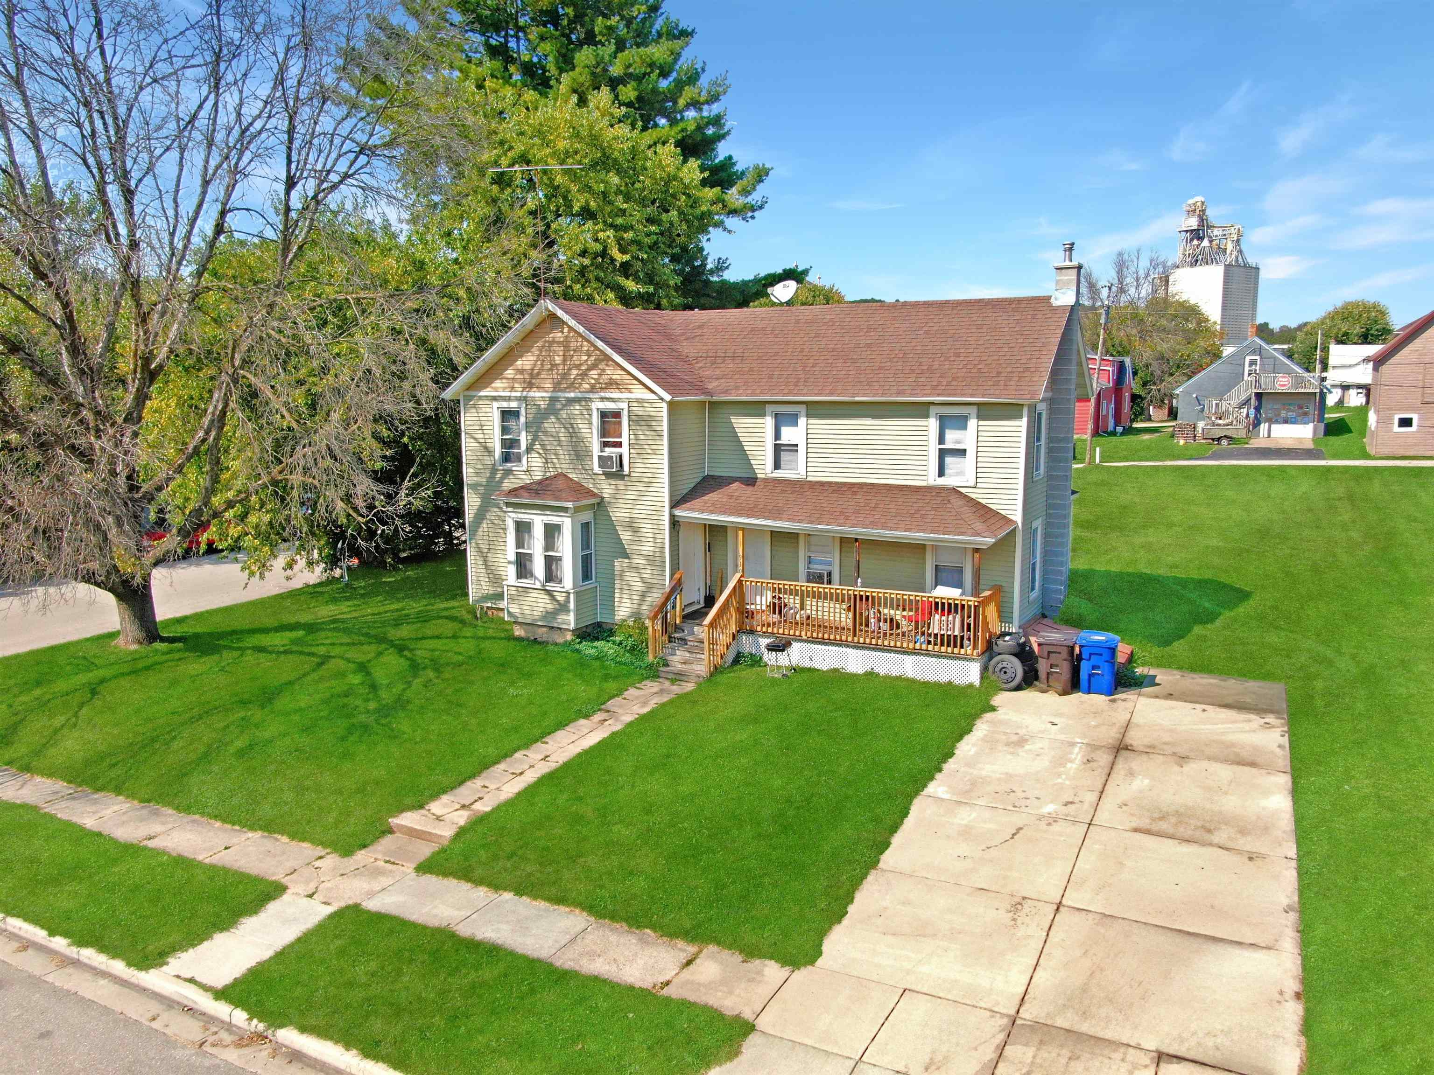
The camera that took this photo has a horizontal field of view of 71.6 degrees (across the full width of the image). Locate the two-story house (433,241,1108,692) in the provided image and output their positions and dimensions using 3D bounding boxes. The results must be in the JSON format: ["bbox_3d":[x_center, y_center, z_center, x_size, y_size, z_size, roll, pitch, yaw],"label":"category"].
[{"bbox_3d":[1.400,-2.297,23.521,13.051,8.451,9.948,5,10,28],"label":"two-story house"}]

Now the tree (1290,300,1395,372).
[{"bbox_3d":[78.662,-23.592,125.000,13.000,12.523,13.000,5,10,28],"label":"tree"}]

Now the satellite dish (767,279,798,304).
[{"bbox_3d":[1.550,-5.895,23.888,0.780,0.650,0.550,8,12,43],"label":"satellite dish"}]

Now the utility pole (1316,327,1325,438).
[{"bbox_3d":[36.661,-9.510,60.500,0.300,6.331,0.300,5,10,28],"label":"utility pole"}]

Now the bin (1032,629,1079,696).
[{"bbox_3d":[6.149,2.225,18.008,0.670,1.030,0.760,5,10,28],"label":"bin"}]

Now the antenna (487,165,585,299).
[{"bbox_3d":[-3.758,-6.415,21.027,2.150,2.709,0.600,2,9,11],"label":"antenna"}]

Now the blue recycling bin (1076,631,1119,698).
[{"bbox_3d":[6.868,2.240,17.891,0.670,1.030,0.760,4,10,24],"label":"blue recycling bin"}]

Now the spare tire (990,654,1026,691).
[{"bbox_3d":[5.280,2.421,18.001,0.660,0.660,0.220,4,10,24],"label":"spare tire"}]

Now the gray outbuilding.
[{"bbox_3d":[35.811,-10.072,66.266,8.800,6.143,9.800,5,10,28],"label":"gray outbuilding"}]

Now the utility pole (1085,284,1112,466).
[{"bbox_3d":[18.882,-8.019,49.000,0.600,8.841,0.400,8,10,27],"label":"utility pole"}]

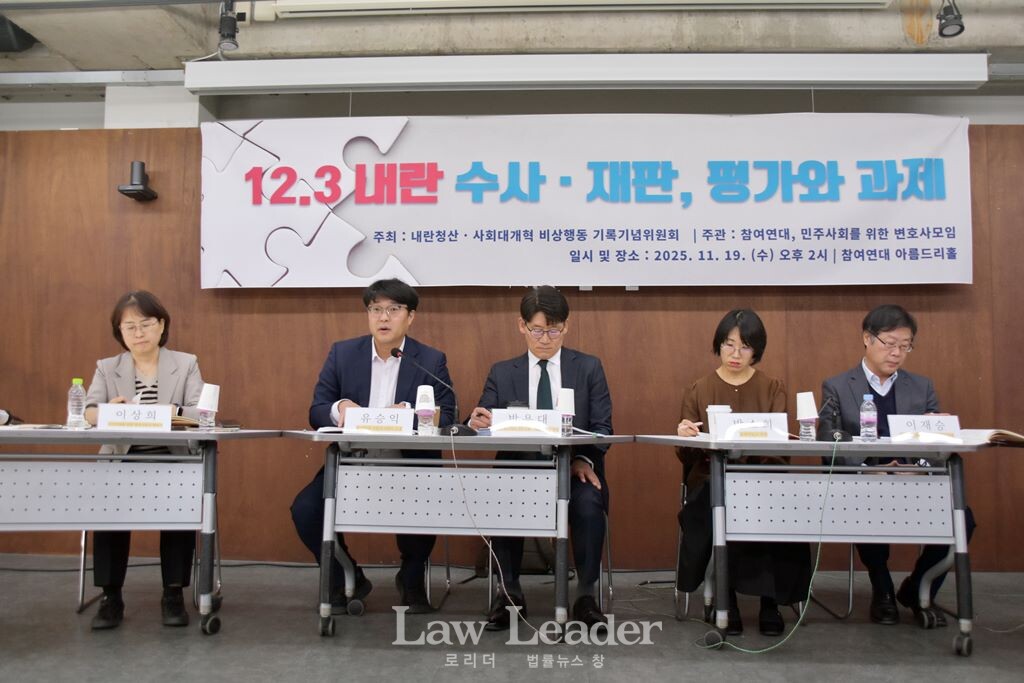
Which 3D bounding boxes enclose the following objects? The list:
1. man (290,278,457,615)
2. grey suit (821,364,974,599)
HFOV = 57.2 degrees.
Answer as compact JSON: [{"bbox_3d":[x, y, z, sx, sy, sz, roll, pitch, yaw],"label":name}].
[{"bbox_3d":[-0.550,0.428,3.900,0.650,1.350,0.740,0,-4,7],"label":"man"},{"bbox_3d":[1.572,0.554,3.920,0.585,0.940,0.540,0,-5,4],"label":"grey suit"}]

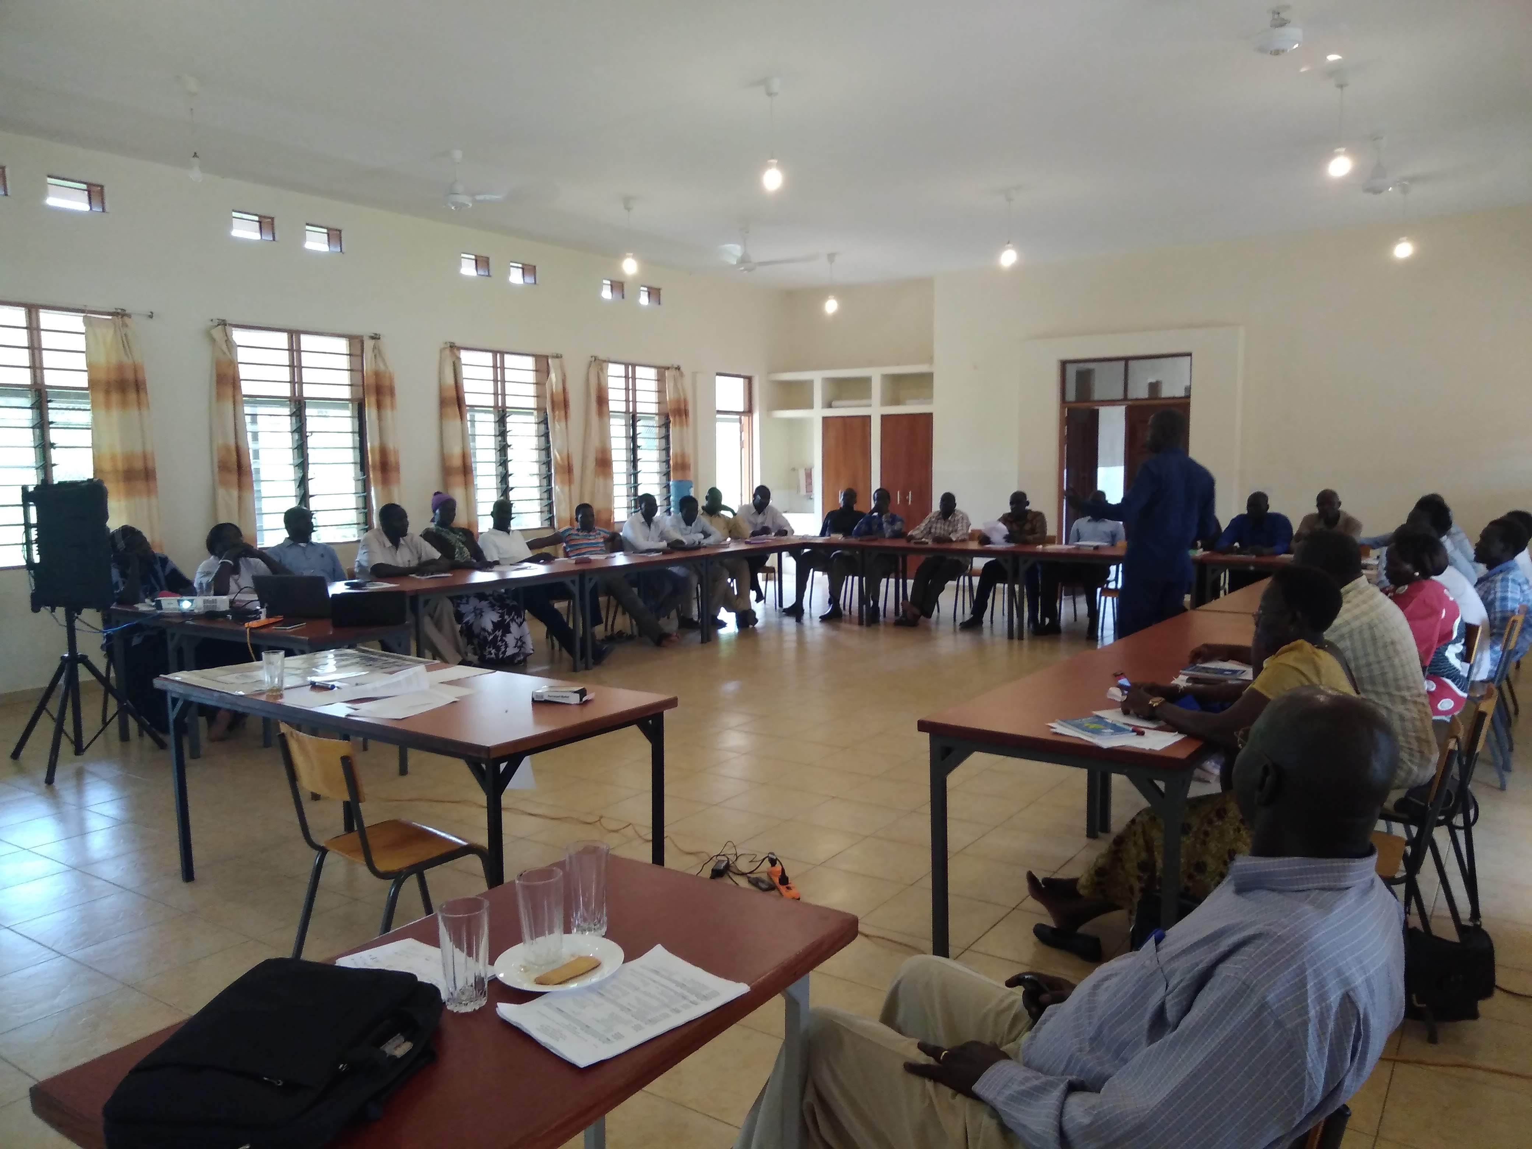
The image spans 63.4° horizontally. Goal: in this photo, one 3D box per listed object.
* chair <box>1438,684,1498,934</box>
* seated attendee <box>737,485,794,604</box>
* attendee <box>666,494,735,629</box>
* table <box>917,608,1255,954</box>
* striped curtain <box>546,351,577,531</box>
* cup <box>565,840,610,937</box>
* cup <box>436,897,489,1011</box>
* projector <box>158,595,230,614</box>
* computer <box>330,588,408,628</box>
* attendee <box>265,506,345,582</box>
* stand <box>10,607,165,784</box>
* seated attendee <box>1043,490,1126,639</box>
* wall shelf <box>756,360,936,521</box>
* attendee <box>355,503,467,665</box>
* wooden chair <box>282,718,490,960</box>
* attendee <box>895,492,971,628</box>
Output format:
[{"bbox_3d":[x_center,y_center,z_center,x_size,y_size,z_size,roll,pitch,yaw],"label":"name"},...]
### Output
[{"bbox_3d":[1.948,0.756,3.887,0.530,0.800,0.430,3,6,34],"label":"chair"},{"bbox_3d":[0.003,-0.306,13.059,0.580,1.270,0.750,0,5,4],"label":"seated attendee"},{"bbox_3d":[-0.716,-0.138,11.662,0.540,1.200,0.720,-4,6,-34],"label":"attendee"},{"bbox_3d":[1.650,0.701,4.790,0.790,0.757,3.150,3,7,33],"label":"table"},{"bbox_3d":[-2.078,-1.242,12.645,0.140,1.950,0.380,3,7,33],"label":"striped curtain"},{"bbox_3d":[-0.278,0.489,1.940,0.069,0.135,0.069,-2,5,-11],"label":"cup"},{"bbox_3d":[-0.407,0.514,1.670,0.069,0.136,0.069,-2,5,-11],"label":"cup"},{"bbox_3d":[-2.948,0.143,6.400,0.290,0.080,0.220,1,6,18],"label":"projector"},{"bbox_3d":[-1.917,0.145,5.939,0.340,0.180,0.240,-3,6,-28],"label":"computer"},{"bbox_3d":[-3.003,0.167,8.267,0.800,1.240,0.580,4,7,42],"label":"attendee"},{"bbox_3d":[-3.529,0.555,6.268,0.730,0.841,0.743,-2,5,-13],"label":"stand"},{"bbox_3d":[2.803,-0.117,10.750,0.560,1.230,0.900,3,6,33],"label":"seated attendee"},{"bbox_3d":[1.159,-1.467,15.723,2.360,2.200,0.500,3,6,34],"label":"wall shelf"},{"bbox_3d":[-2.464,0.110,8.628,0.780,1.220,0.660,3,6,36],"label":"attendee"},{"bbox_3d":[-1.082,0.814,3.554,0.410,0.820,0.520,3,7,33],"label":"wooden chair"},{"bbox_3d":[1.557,-0.171,11.564,0.600,1.210,0.920,3,6,36],"label":"attendee"}]

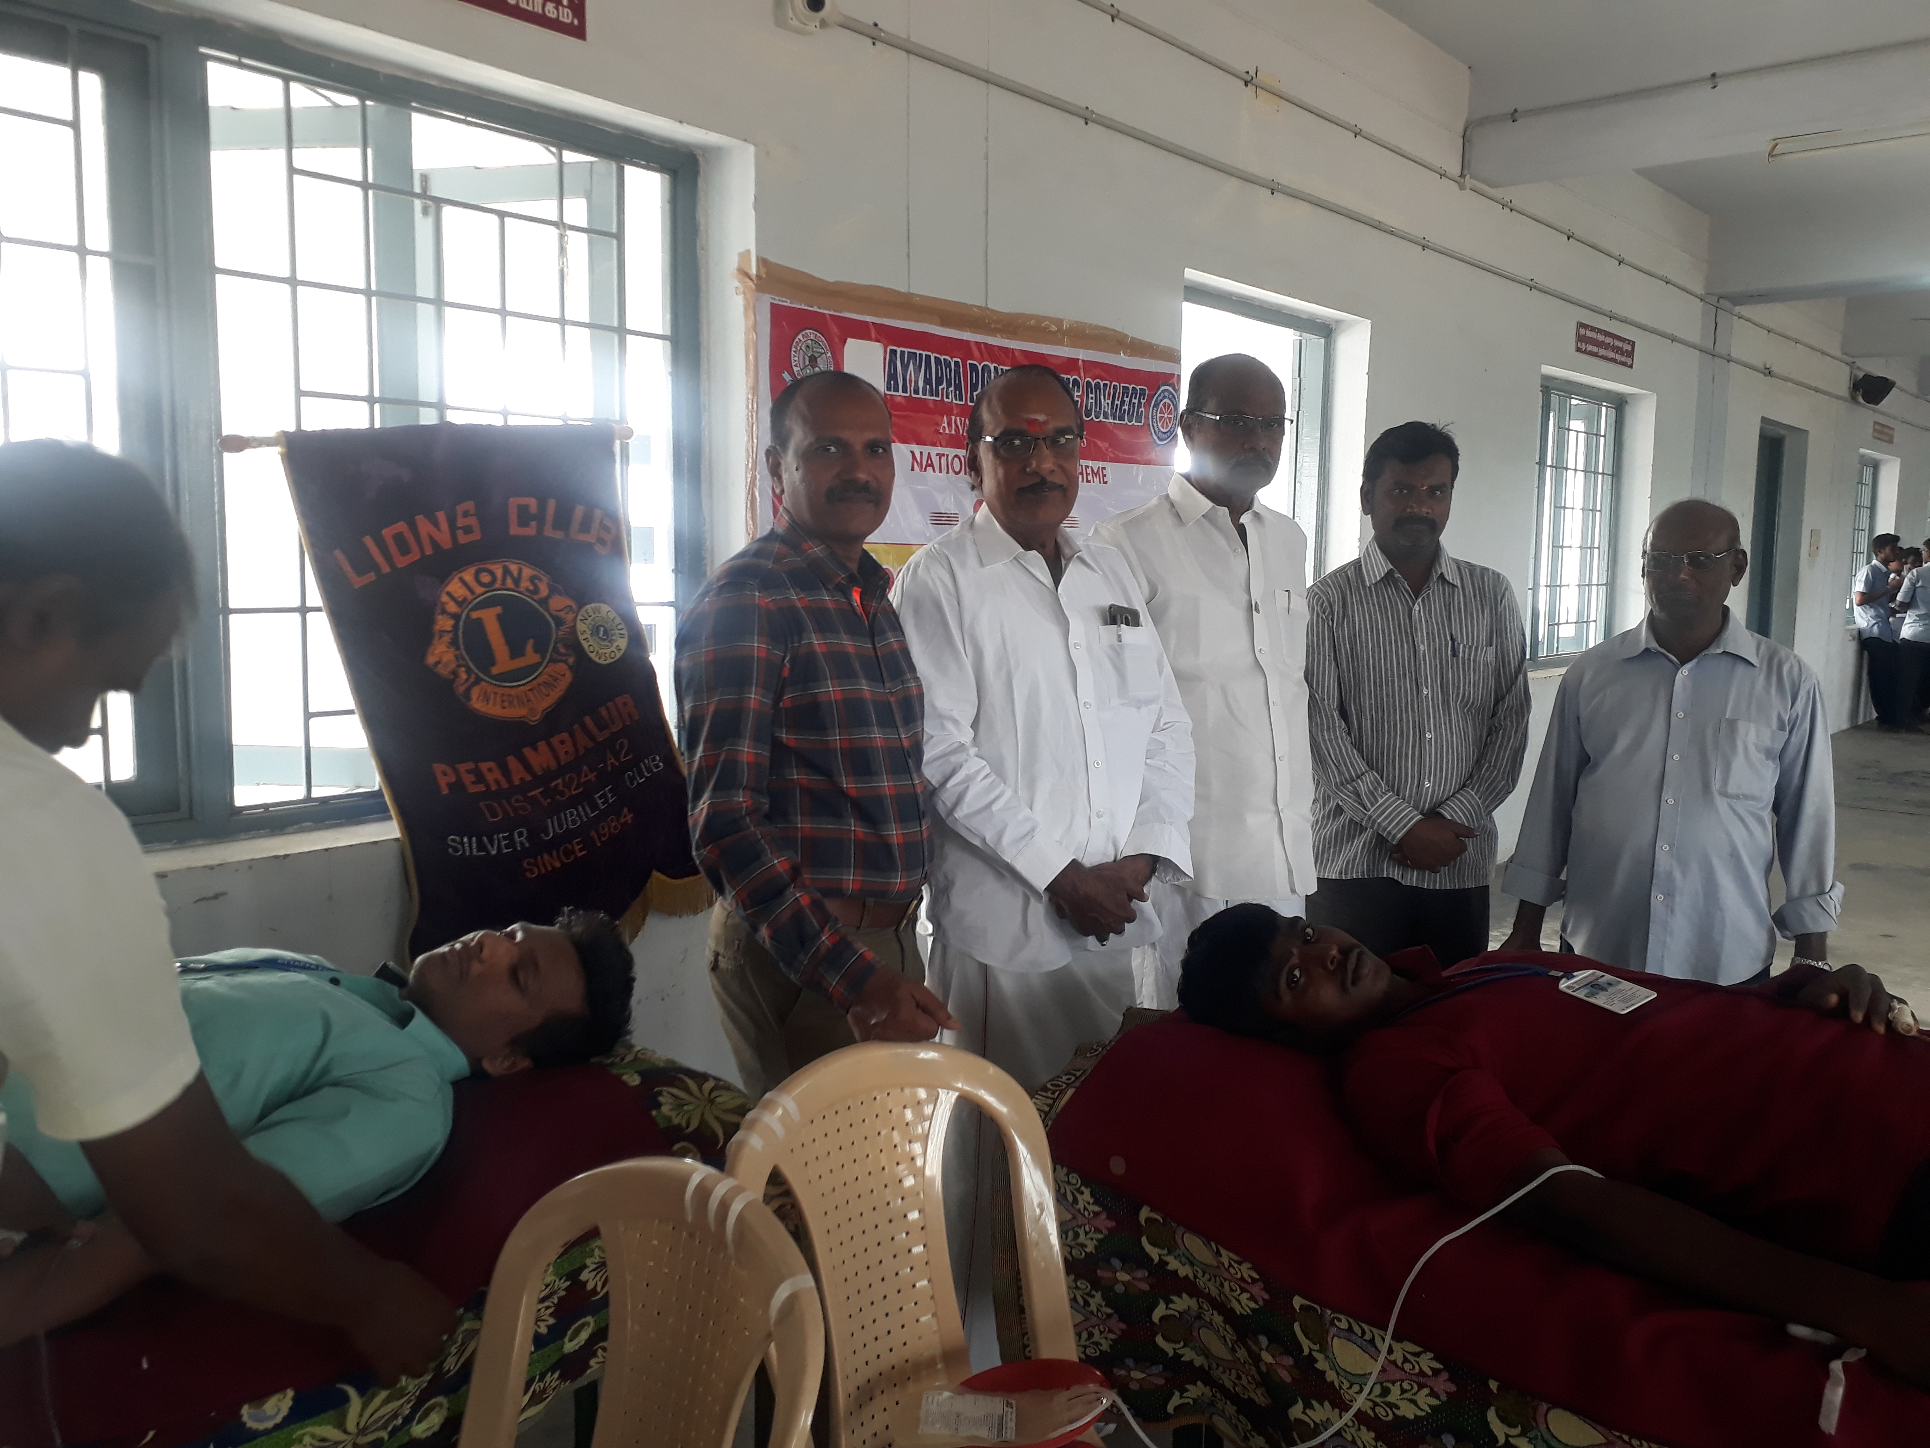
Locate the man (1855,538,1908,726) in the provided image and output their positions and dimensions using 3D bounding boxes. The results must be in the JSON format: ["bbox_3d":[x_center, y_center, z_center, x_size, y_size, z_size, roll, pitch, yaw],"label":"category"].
[{"bbox_3d":[8.130,-0.825,13.323,0.400,1.700,0.470,3,7,24],"label":"man"}]

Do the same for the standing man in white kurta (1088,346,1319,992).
[{"bbox_3d":[0.377,0.276,2.516,0.470,1.747,0.320,-3,7,-30],"label":"standing man in white kurta"}]

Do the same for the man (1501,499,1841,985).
[{"bbox_3d":[1.337,0.343,2.924,0.580,1.540,0.360,4,7,28],"label":"man"}]

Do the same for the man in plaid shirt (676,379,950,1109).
[{"bbox_3d":[-0.219,0.348,2.152,0.420,1.673,0.500,6,9,42],"label":"man in plaid shirt"}]

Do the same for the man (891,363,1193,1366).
[{"bbox_3d":[0.103,0.324,2.273,0.490,1.700,0.360,-2,7,-22],"label":"man"}]

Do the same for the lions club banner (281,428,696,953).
[{"bbox_3d":[-0.866,-0.017,3.009,0.080,1.180,0.760,6,18,41],"label":"lions club banner"}]

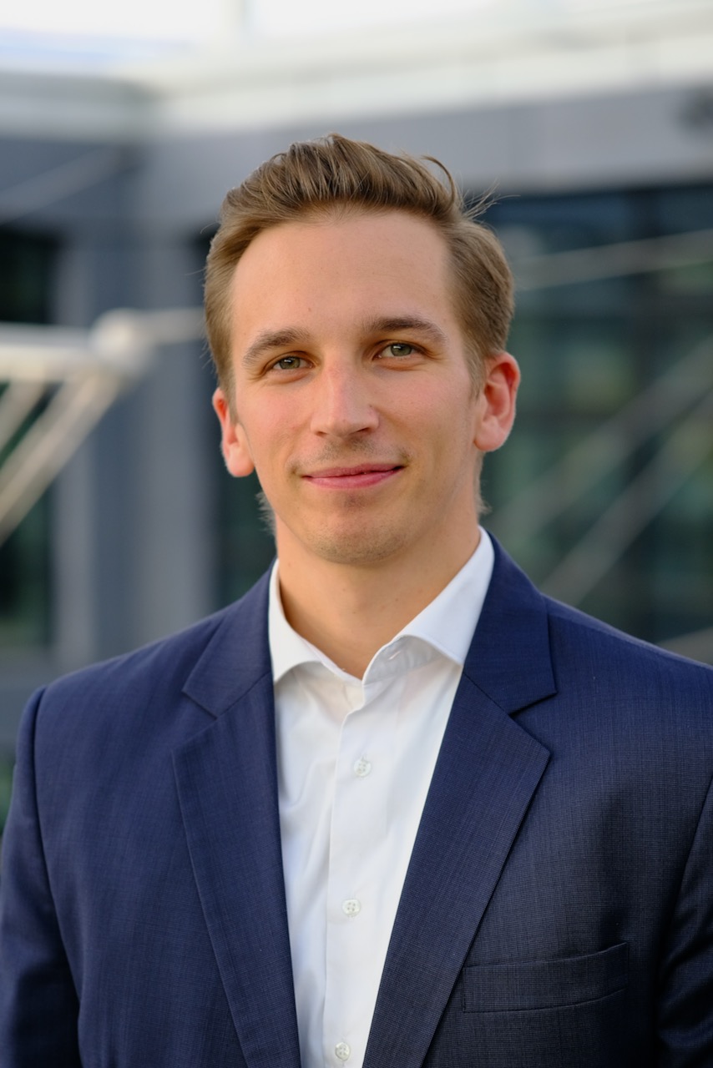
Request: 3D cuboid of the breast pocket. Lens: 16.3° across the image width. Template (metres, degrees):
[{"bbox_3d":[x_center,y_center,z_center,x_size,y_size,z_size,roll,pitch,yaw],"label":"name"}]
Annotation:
[{"bbox_3d":[0.108,0.254,1.430,0.100,0.036,0.018,-3,-2,-9],"label":"breast pocket"}]

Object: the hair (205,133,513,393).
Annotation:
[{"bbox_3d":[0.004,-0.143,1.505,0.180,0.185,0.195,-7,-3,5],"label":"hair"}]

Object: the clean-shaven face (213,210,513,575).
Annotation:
[{"bbox_3d":[0.007,-0.083,1.448,0.178,0.208,0.135,-7,-3,5],"label":"clean-shaven face"}]

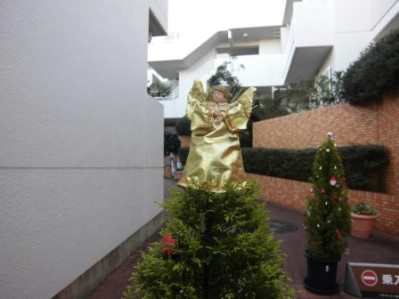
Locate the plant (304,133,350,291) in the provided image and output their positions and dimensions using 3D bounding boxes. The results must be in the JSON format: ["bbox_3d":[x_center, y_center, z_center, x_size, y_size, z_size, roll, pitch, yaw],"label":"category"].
[{"bbox_3d":[1.555,0.729,3.642,0.531,1.831,0.531,0,-4,0],"label":"plant"}]

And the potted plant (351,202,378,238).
[{"bbox_3d":[3.499,1.474,6.304,0.550,0.691,0.550,0,-4,0],"label":"potted plant"}]

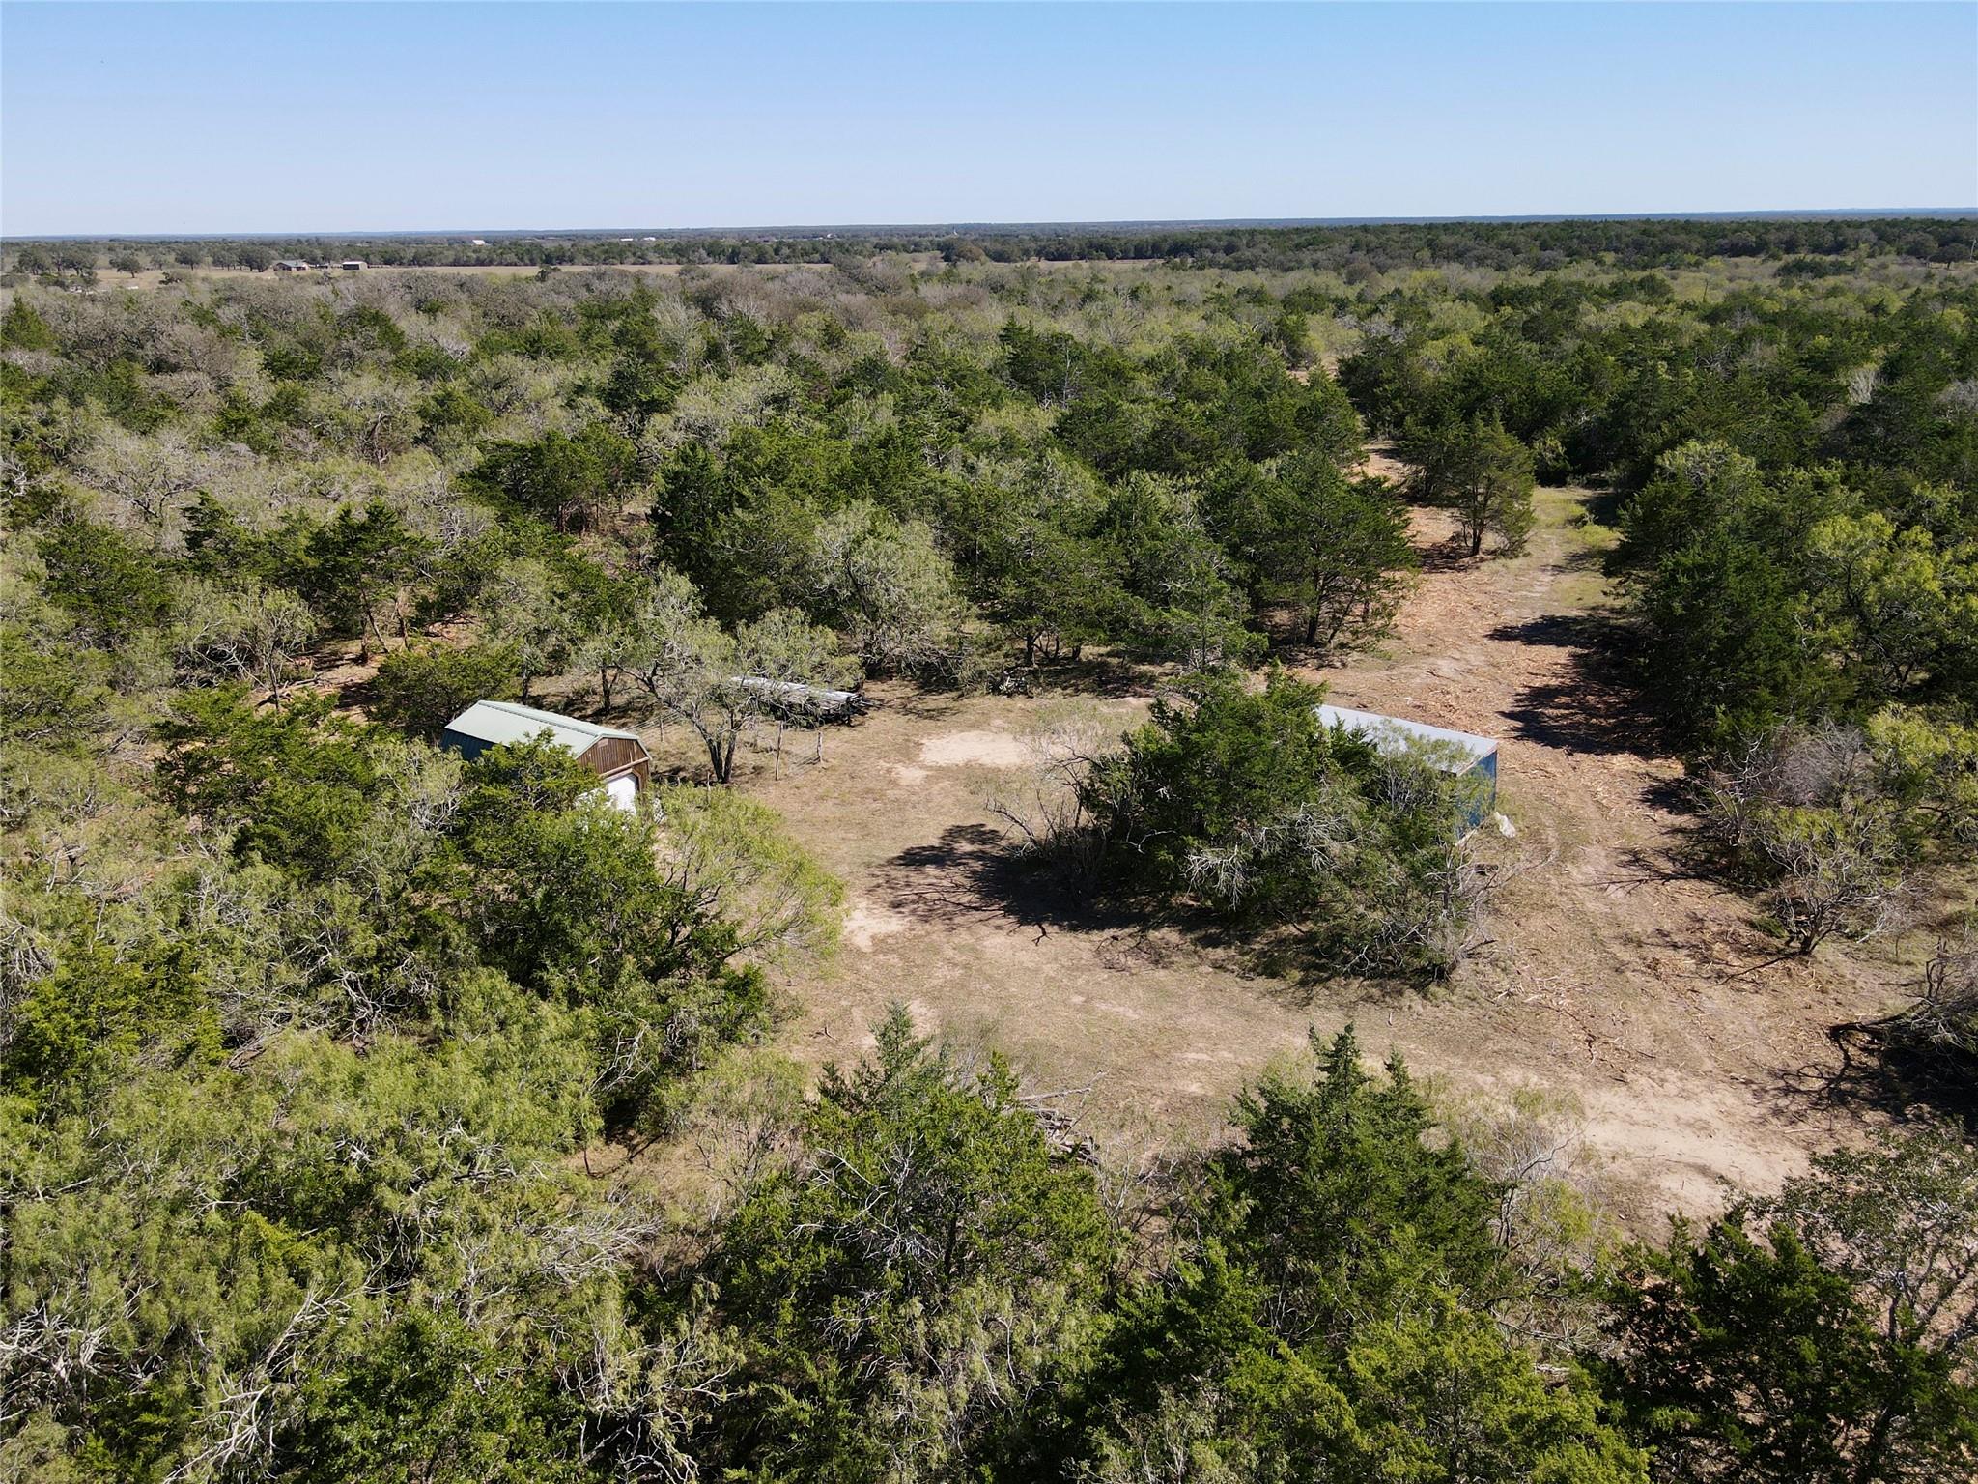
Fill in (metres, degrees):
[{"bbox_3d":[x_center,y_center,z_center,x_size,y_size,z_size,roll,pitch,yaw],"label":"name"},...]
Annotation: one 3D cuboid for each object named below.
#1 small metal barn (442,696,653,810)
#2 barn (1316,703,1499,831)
[{"bbox_3d":[-15.562,0.912,48.140,6.592,3.816,3.920,14,25,33],"label":"small metal barn"},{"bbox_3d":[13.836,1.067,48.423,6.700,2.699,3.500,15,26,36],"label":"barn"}]

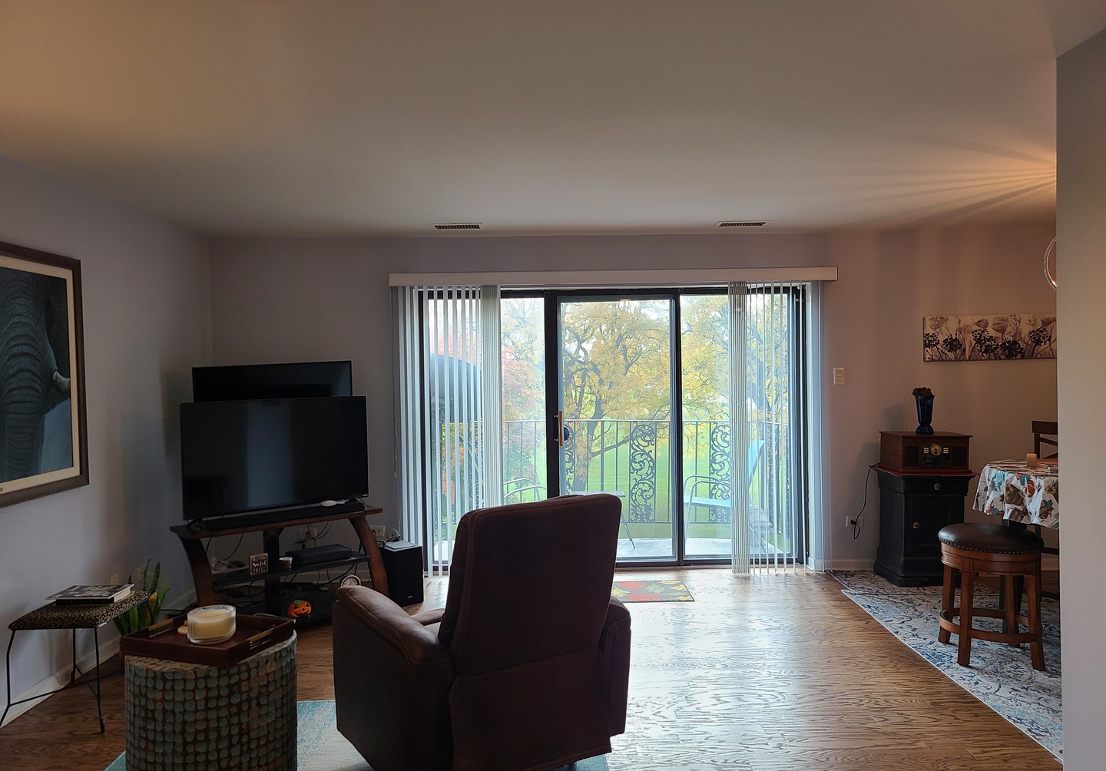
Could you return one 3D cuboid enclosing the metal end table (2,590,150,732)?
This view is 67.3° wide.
[{"bbox_3d":[-2.094,1.203,3.675,0.500,0.440,0.550,-1,1,0],"label":"metal end table"}]

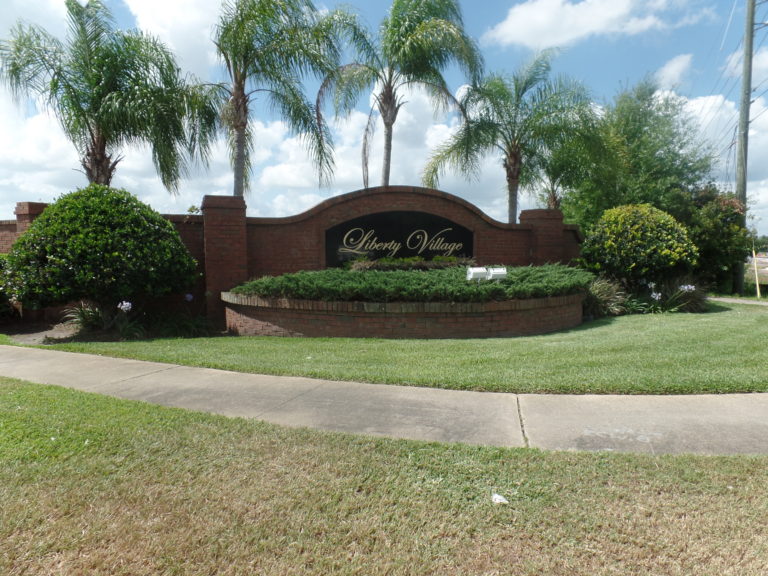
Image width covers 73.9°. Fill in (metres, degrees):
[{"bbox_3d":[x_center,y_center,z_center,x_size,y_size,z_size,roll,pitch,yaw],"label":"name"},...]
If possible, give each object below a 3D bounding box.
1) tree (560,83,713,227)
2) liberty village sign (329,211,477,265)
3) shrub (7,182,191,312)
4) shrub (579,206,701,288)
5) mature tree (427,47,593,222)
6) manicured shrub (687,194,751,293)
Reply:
[{"bbox_3d":[9.171,-3.813,18.758,5.300,7.400,5.200,0,4,0],"label":"tree"},{"bbox_3d":[0.354,-0.936,10.038,3.030,1.120,0.100,-1,5,-16],"label":"liberty village sign"},{"bbox_3d":[-4.372,-0.552,8.083,2.650,2.110,2.450,0,4,0],"label":"shrub"},{"bbox_3d":[5.549,-0.792,11.170,2.300,2.010,2.200,0,4,0],"label":"shrub"},{"bbox_3d":[3.532,-3.218,14.594,4.800,6.800,4.500,0,4,0],"label":"mature tree"},{"bbox_3d":[9.226,-1.207,14.246,2.100,2.700,2.000,0,4,0],"label":"manicured shrub"}]

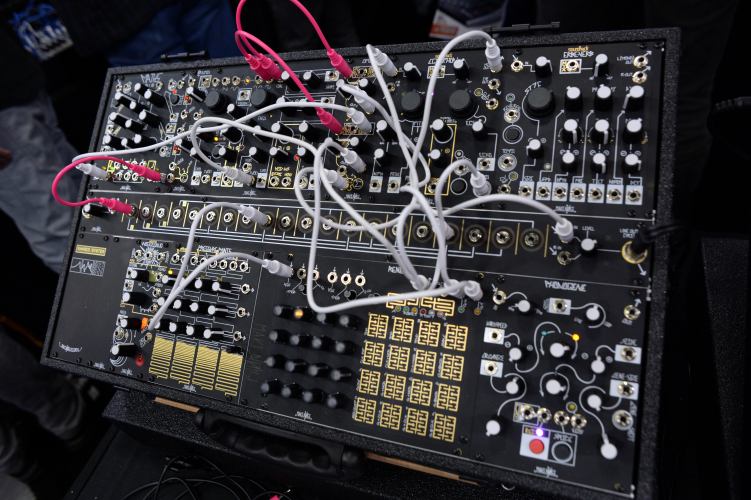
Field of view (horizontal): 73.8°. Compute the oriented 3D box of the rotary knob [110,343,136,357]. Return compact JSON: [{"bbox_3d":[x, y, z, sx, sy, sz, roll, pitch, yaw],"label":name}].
[{"bbox_3d":[-0.229,0.090,0.453,0.012,0.017,0.013,-4,78,20],"label":"rotary knob"}]

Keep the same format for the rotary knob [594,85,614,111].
[{"bbox_3d":[0.159,-0.106,0.349,0.012,0.017,0.013,-4,78,20],"label":"rotary knob"}]

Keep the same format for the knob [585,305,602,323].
[{"bbox_3d":[0.140,0.041,0.323,0.012,0.015,0.013,-4,78,20],"label":"knob"}]

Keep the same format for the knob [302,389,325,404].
[{"bbox_3d":[-0.048,0.111,0.380,0.012,0.015,0.011,-5,77,21],"label":"knob"}]

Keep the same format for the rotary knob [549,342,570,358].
[{"bbox_3d":[0.117,0.064,0.321,0.013,0.017,0.012,-5,77,21],"label":"rotary knob"}]

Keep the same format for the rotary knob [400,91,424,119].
[{"bbox_3d":[0.030,-0.116,0.398,0.018,0.013,0.019,-4,78,20],"label":"rotary knob"}]

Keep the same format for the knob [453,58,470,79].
[{"bbox_3d":[0.067,-0.142,0.393,0.012,0.015,0.011,-4,78,20],"label":"knob"}]

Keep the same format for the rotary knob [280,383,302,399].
[{"bbox_3d":[-0.066,0.110,0.393,0.011,0.015,0.012,-4,78,20],"label":"rotary knob"}]

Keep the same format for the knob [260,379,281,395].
[{"bbox_3d":[-0.083,0.108,0.395,0.011,0.015,0.012,-5,77,21],"label":"knob"}]

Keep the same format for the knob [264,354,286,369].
[{"bbox_3d":[-0.080,0.089,0.398,0.013,0.015,0.012,-5,78,20],"label":"knob"}]

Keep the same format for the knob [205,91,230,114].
[{"bbox_3d":[-0.151,-0.141,0.478,0.019,0.015,0.018,-13,74,19],"label":"knob"}]

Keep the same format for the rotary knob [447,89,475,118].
[{"bbox_3d":[0.066,-0.112,0.382,0.020,0.012,0.021,-4,78,20],"label":"rotary knob"}]

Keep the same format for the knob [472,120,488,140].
[{"bbox_3d":[0.078,-0.090,0.373,0.012,0.015,0.013,-4,78,20],"label":"knob"}]

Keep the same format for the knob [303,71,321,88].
[{"bbox_3d":[-0.056,-0.148,0.436,0.013,0.015,0.012,-4,78,20],"label":"knob"}]

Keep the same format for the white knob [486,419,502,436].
[{"bbox_3d":[0.078,0.116,0.329,0.012,0.017,0.013,-4,78,20],"label":"white knob"}]

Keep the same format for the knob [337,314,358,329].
[{"bbox_3d":[-0.021,0.055,0.381,0.011,0.014,0.012,-4,78,20],"label":"knob"}]

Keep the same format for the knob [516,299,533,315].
[{"bbox_3d":[0.102,0.039,0.342,0.011,0.014,0.011,6,81,22],"label":"knob"}]

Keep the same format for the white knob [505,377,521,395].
[{"bbox_3d":[0.091,0.090,0.331,0.011,0.014,0.012,-4,78,20],"label":"white knob"}]

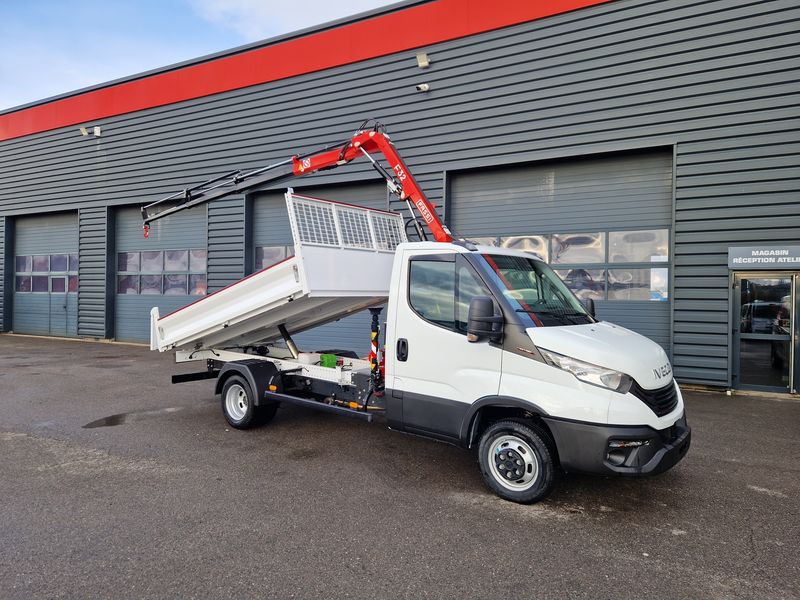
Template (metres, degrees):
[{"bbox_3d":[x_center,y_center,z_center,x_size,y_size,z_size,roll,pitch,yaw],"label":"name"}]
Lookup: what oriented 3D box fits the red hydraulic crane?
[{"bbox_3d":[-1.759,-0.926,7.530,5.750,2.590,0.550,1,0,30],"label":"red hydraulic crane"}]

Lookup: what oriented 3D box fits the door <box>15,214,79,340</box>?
[{"bbox_3d":[-13.689,-0.956,20.544,4.880,4.700,0.240,1,0,27],"label":"door"}]

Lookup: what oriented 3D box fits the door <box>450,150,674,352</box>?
[{"bbox_3d":[3.304,-0.700,11.751,4.850,4.700,0.240,1,0,27],"label":"door"}]

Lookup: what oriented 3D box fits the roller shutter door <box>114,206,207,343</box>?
[{"bbox_3d":[-7.987,-0.870,17.594,4.820,4.700,0.240,1,0,27],"label":"roller shutter door"}]

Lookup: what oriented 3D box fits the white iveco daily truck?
[{"bbox_3d":[-0.739,-0.286,6.851,7.960,3.840,2.300,1,0,38],"label":"white iveco daily truck"}]

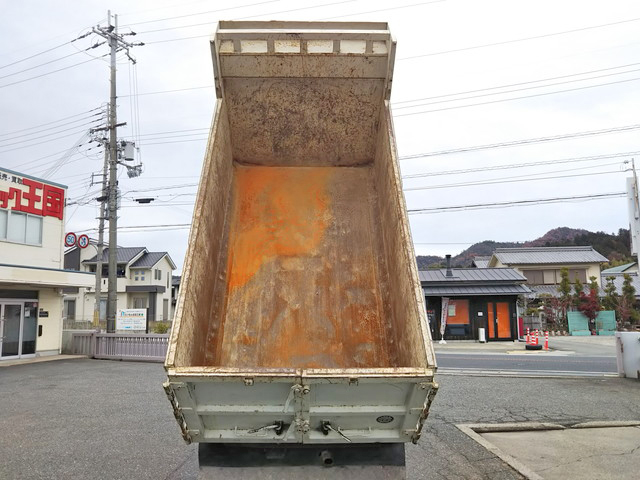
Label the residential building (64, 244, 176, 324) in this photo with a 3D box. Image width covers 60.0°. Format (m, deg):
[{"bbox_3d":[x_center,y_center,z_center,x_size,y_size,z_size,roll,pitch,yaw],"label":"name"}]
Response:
[{"bbox_3d":[-21.800,4.732,59.693,10.400,8.200,9.400,0,-7,0],"label":"residential building"}]

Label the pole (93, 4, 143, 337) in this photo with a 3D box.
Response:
[{"bbox_3d":[-8.050,-2.323,22.193,0.900,13.800,1.800,-4,-8,27],"label":"pole"}]

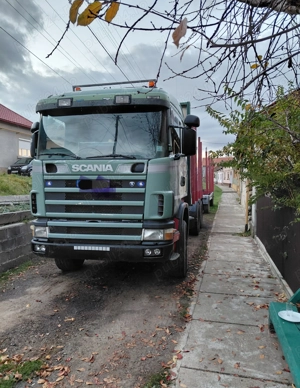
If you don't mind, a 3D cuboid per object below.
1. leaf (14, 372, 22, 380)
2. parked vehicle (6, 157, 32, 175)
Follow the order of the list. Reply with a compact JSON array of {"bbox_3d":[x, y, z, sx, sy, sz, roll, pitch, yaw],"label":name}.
[{"bbox_3d":[-1.183,1.641,2.600,0.075,0.025,0.095,0,2,0],"label":"leaf"},{"bbox_3d":[-11.500,-2.650,28.100,1.790,1.630,4.300,1,2,18],"label":"parked vehicle"}]

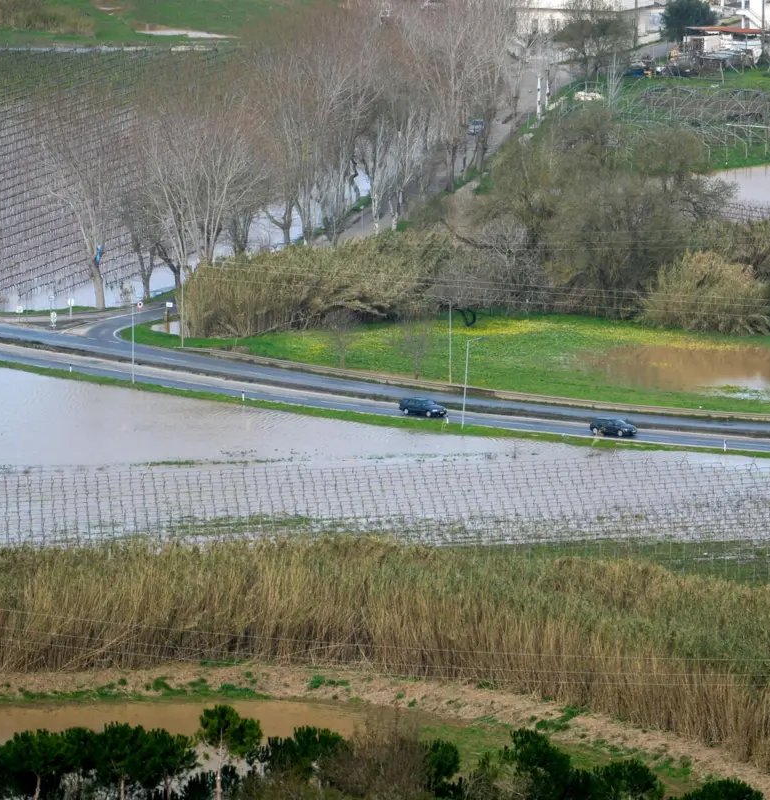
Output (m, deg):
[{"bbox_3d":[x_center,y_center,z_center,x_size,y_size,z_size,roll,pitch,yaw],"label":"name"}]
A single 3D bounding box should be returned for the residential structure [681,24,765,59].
[{"bbox_3d":[40.252,-42.630,1300.000,8.300,3.300,5.000,5,9,33],"label":"residential structure"}]

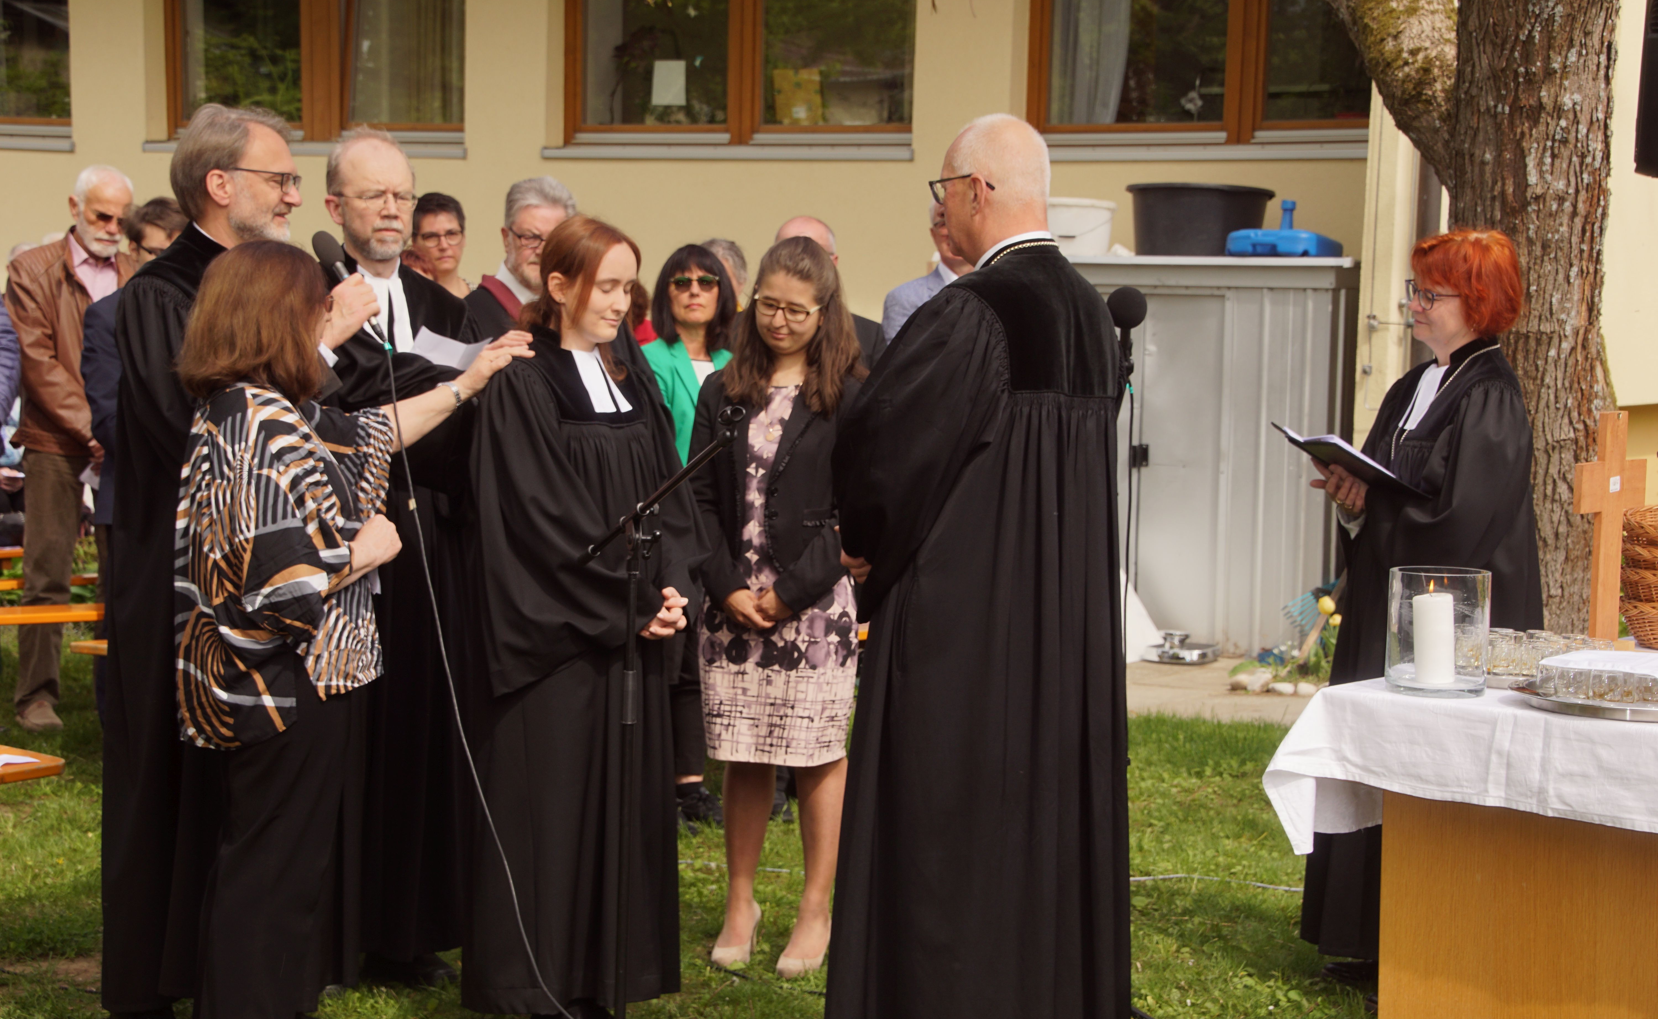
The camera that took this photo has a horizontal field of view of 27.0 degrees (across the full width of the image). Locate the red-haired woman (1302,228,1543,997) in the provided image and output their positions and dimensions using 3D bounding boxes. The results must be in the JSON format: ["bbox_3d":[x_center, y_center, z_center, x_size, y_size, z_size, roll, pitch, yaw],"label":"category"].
[{"bbox_3d":[1.290,0.220,7.508,0.480,1.658,0.520,-2,6,-29],"label":"red-haired woman"}]

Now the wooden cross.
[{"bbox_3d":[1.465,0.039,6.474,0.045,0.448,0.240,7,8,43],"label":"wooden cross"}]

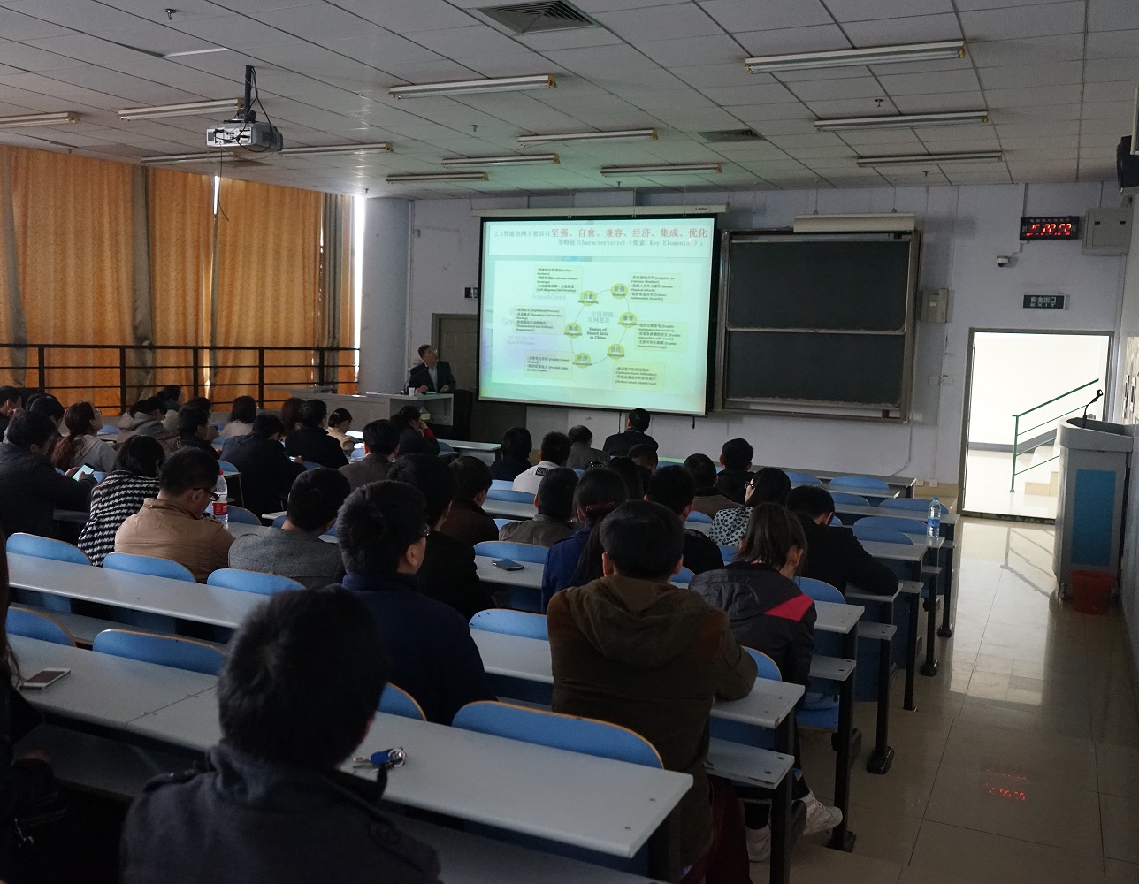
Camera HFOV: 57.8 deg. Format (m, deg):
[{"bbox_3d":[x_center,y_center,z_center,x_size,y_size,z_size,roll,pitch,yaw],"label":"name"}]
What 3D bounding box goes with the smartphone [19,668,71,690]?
[{"bbox_3d":[-1.162,0.527,2.286,0.059,0.009,0.114,2,6,0],"label":"smartphone"}]

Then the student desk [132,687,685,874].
[{"bbox_3d":[-0.327,0.910,1.883,1.020,0.740,0.320,5,7,25],"label":"student desk"}]

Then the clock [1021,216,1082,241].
[{"bbox_3d":[4.886,-2.171,10.503,0.540,0.225,0.060,5,7,25],"label":"clock"}]

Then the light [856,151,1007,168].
[{"bbox_3d":[3.258,-2.573,9.396,1.240,0.070,0.130,5,7,25],"label":"light"}]

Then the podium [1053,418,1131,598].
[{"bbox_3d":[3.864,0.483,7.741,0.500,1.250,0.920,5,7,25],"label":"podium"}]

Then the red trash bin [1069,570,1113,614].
[{"bbox_3d":[3.730,1.081,7.381,0.295,0.270,0.295,5,7,25],"label":"red trash bin"}]

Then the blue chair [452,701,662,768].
[{"bbox_3d":[0.045,0.920,2.292,0.460,0.840,0.460,5,7,25],"label":"blue chair"}]

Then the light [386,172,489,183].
[{"bbox_3d":[-1.488,-2.958,11.627,1.240,0.068,0.110,5,7,25],"label":"light"}]

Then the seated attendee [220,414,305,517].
[{"bbox_3d":[-2.268,0.385,7.628,0.570,1.180,0.740,5,7,30],"label":"seated attendee"}]

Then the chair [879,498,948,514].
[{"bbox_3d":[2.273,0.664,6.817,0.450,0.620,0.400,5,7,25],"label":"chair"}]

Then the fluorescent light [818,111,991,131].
[{"bbox_3d":[2.488,-2.423,7.798,1.240,0.070,0.130,5,7,25],"label":"fluorescent light"}]

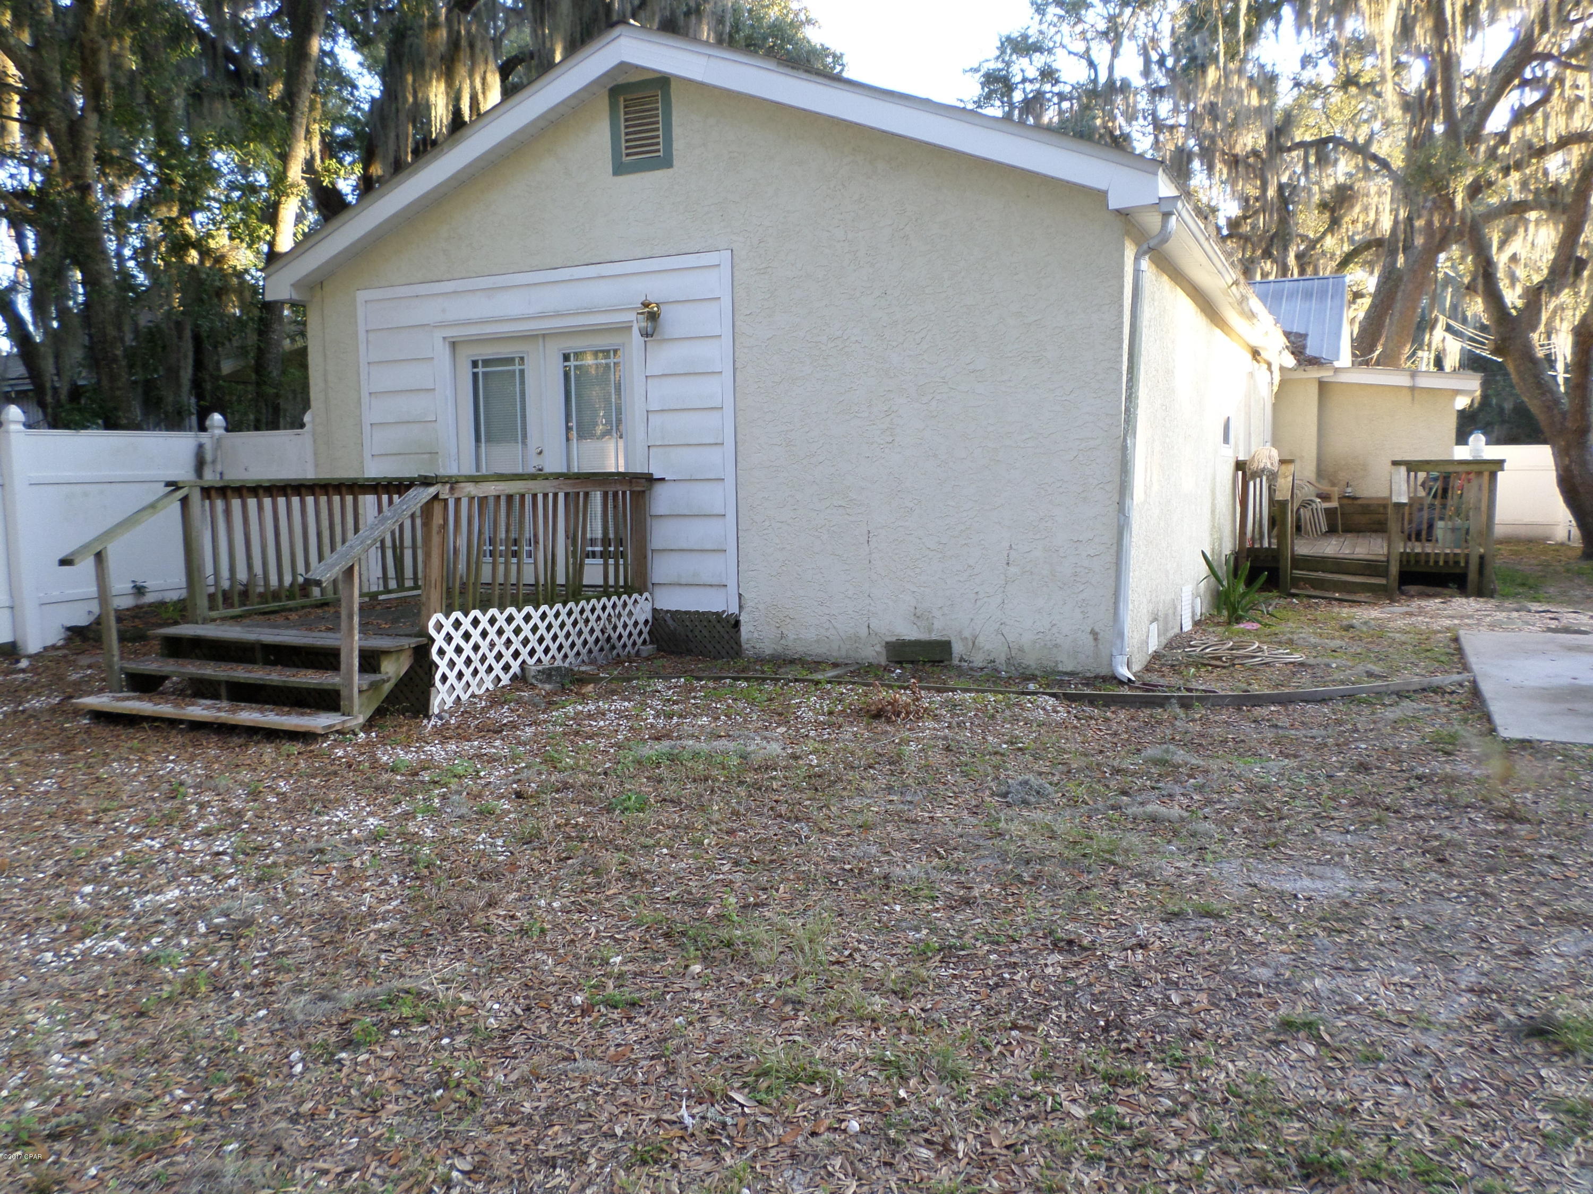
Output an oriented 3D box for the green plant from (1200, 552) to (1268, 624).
[{"bbox_3d":[4.201,-0.076,11.032,0.630,0.680,0.600,2,7,26],"label":"green plant"}]

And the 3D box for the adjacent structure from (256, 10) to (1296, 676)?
[{"bbox_3d":[1.288,-2.418,13.727,7.900,4.690,11.350,2,7,26],"label":"adjacent structure"}]

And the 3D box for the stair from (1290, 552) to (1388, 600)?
[{"bbox_3d":[6.294,-0.225,13.395,1.070,0.460,0.700,2,7,26],"label":"stair"}]

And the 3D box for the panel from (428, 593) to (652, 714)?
[{"bbox_3d":[-1.655,0.305,7.925,0.050,0.550,2.380,2,7,26],"label":"panel"}]

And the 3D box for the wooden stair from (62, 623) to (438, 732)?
[{"bbox_3d":[-3.271,0.474,6.943,2.080,0.440,0.840,2,7,26],"label":"wooden stair"}]

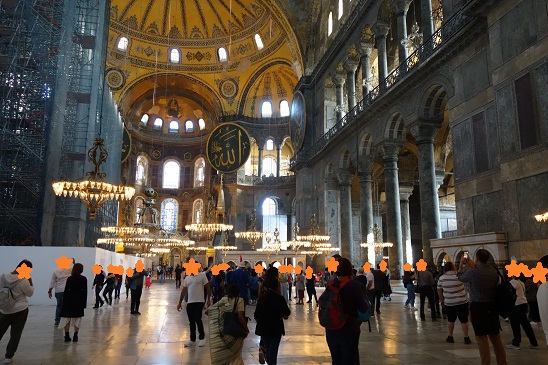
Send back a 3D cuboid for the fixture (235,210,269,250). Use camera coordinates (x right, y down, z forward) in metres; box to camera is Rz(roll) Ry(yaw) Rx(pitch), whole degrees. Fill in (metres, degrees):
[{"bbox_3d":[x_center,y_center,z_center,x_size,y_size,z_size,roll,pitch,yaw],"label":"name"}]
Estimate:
[{"bbox_3d":[-1.996,4.398,40.300,3.400,3.700,3.400,3,-12,-11],"label":"fixture"}]

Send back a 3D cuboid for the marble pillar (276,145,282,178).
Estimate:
[{"bbox_3d":[0.796,-3.079,64.000,0.650,5.300,0.650,3,-11,-11],"label":"marble pillar"}]

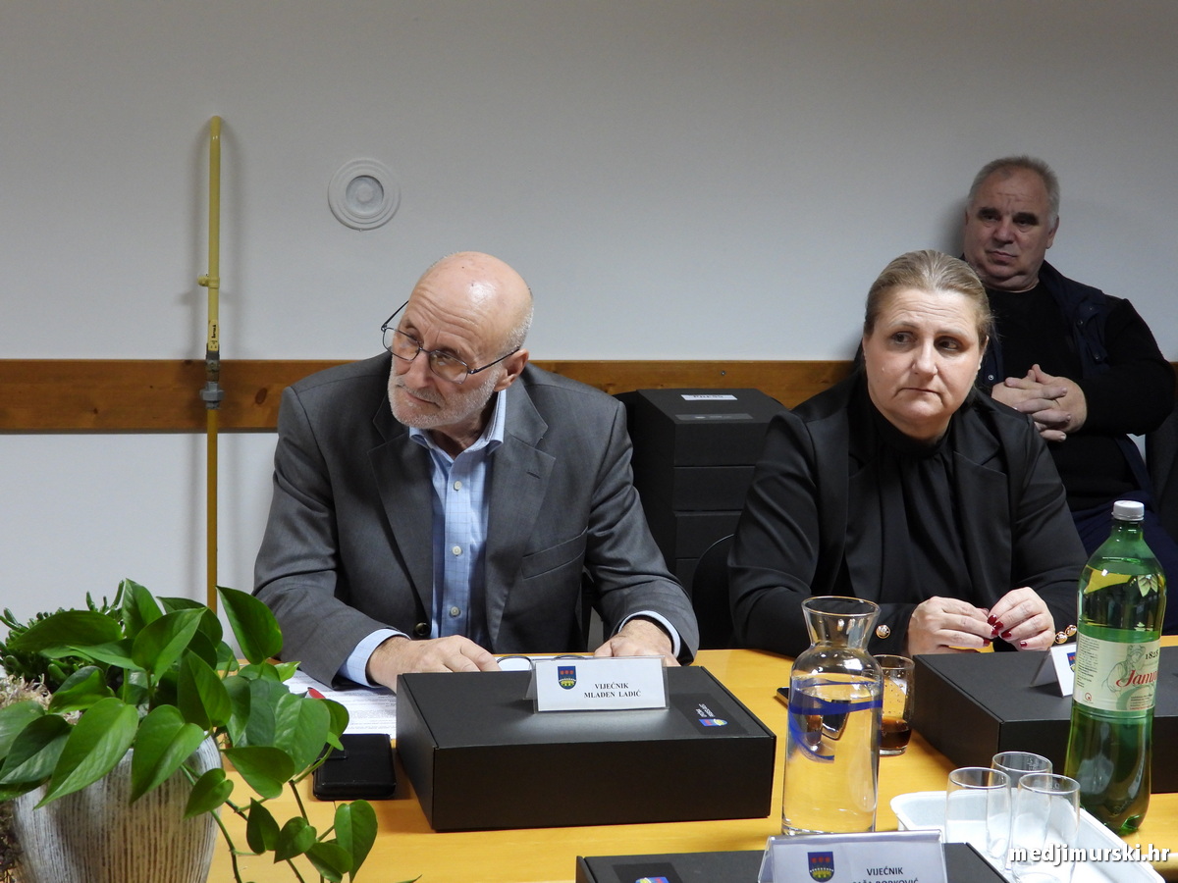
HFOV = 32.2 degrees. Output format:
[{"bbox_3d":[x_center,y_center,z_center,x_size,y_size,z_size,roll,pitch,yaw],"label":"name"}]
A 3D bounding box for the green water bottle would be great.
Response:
[{"bbox_3d":[0.525,0.223,2.034,0.090,0.327,0.090,1,10,-7],"label":"green water bottle"}]

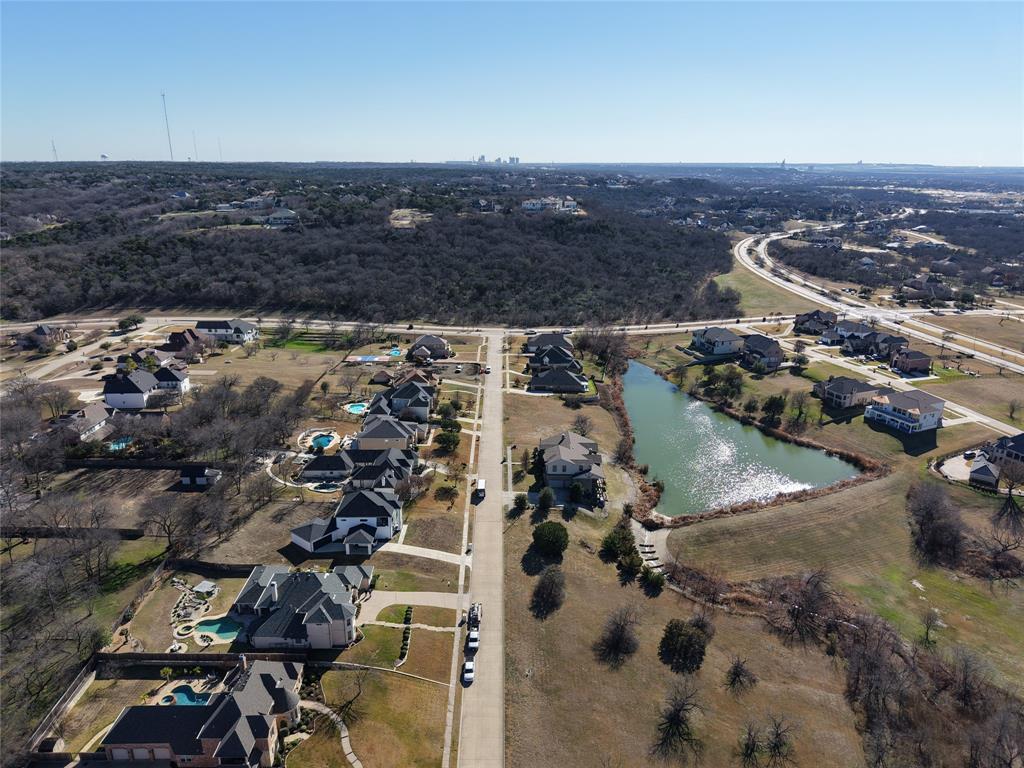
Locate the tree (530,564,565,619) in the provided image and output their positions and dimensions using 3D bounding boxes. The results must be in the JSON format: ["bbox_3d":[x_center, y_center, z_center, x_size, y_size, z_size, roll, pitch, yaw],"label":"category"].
[{"bbox_3d":[10.100,48.620,175.670,7.200,8.000,7.200,0,17,-1],"label":"tree"}]

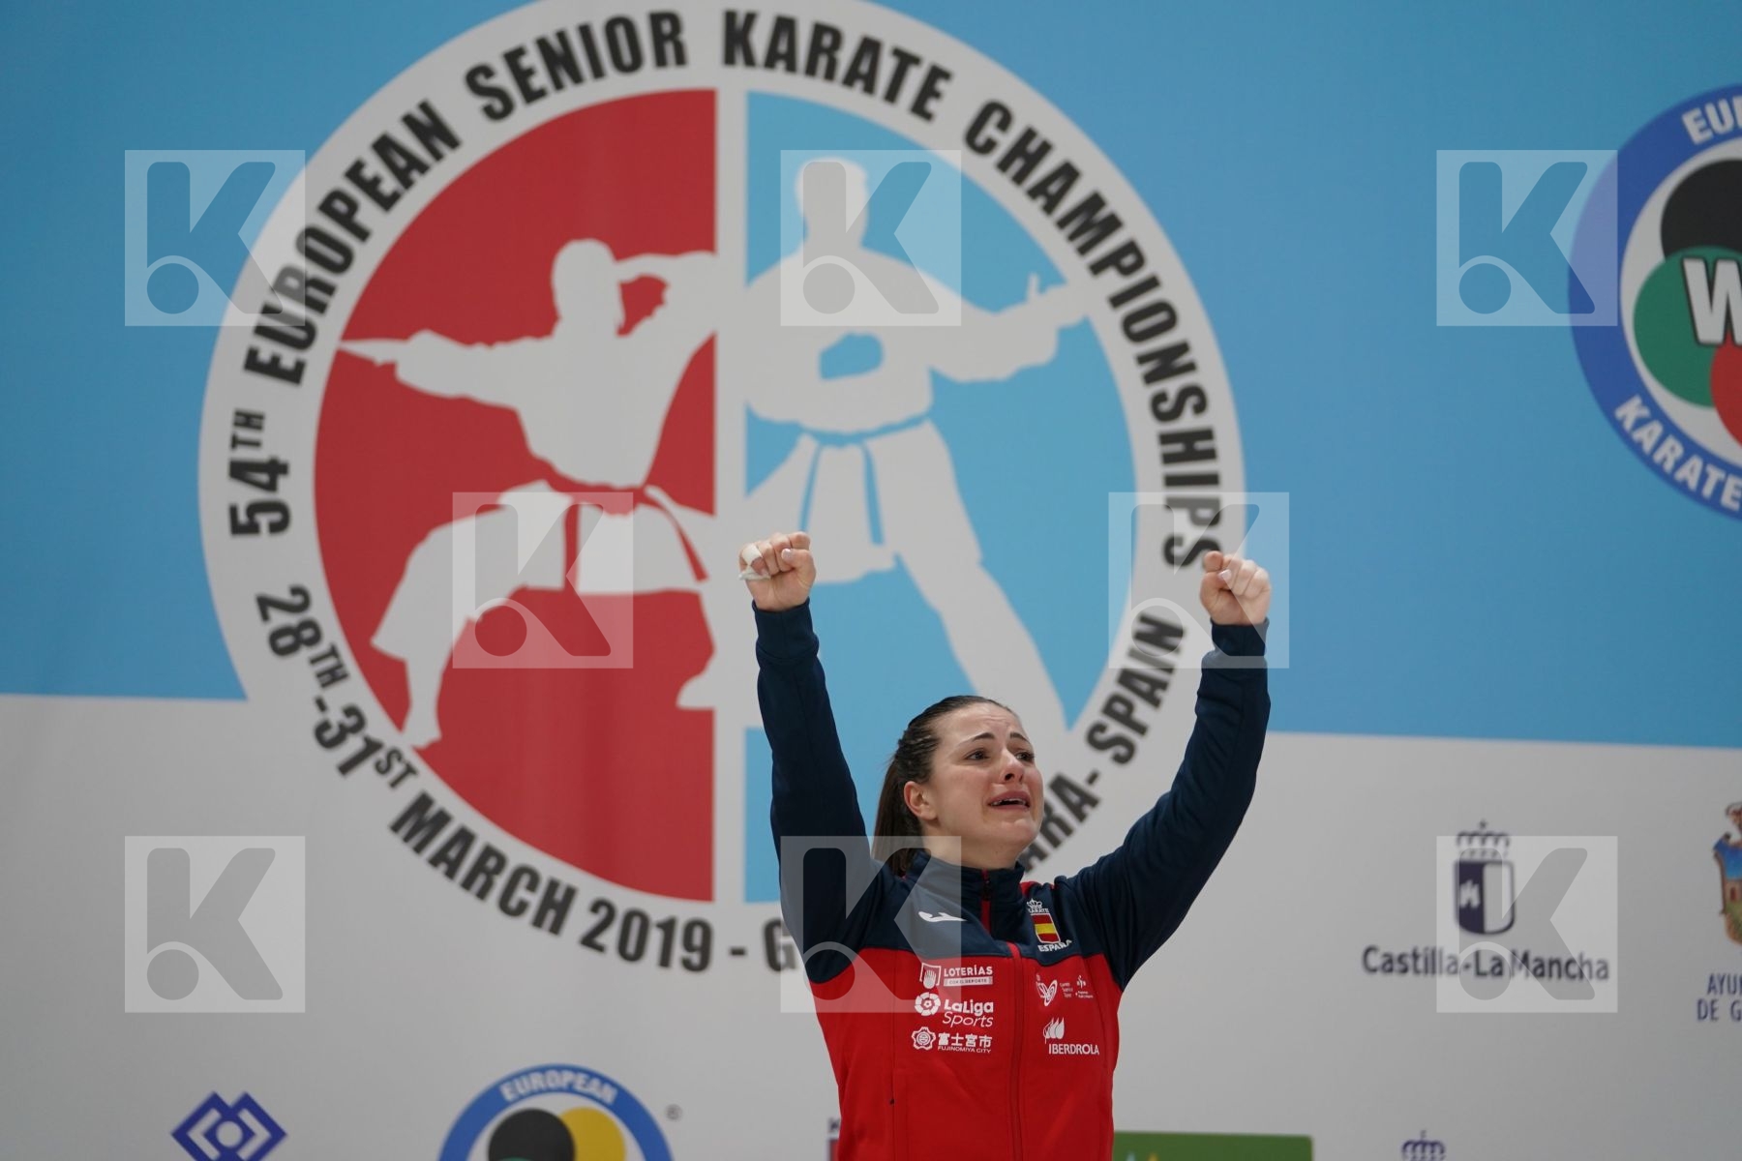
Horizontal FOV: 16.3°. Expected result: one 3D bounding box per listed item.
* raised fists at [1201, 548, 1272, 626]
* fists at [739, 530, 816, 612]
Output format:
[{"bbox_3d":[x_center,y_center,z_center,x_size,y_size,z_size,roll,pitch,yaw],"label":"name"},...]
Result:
[{"bbox_3d":[0.458,0.009,7.650,0.088,0.096,0.080,1,-5,5],"label":"raised fists"},{"bbox_3d":[-0.112,-0.011,7.350,0.090,0.095,0.075,0,-8,0],"label":"fists"}]

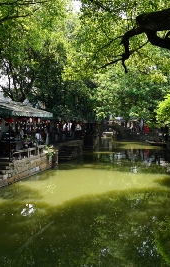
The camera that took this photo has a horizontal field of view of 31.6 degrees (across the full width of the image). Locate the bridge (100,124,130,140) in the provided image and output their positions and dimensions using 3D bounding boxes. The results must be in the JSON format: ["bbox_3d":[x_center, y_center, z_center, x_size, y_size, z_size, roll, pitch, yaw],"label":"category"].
[{"bbox_3d":[4.800,-0.100,50.800,6.000,2.800,2.300,0,1,-6],"label":"bridge"}]

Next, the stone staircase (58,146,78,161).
[{"bbox_3d":[-1.470,1.480,23.300,1.400,0.950,1.800,0,1,12],"label":"stone staircase"}]

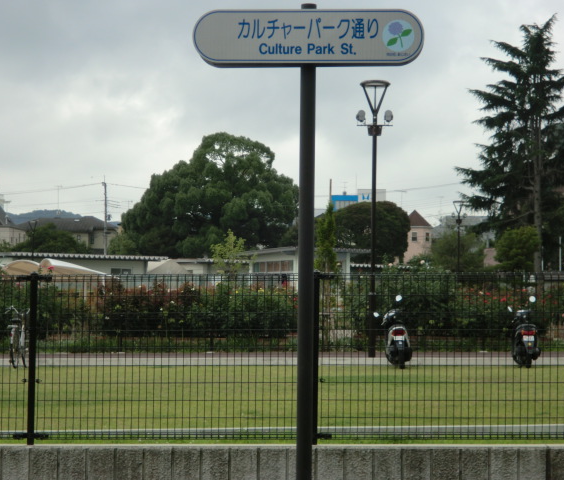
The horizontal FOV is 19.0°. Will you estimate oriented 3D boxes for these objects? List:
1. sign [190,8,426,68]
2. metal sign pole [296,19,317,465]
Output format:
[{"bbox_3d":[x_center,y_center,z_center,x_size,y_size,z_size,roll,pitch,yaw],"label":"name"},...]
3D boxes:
[{"bbox_3d":[0.135,-1.024,8.530,1.170,0.272,0.130,1,-2,3],"label":"sign"},{"bbox_3d":[0.126,0.236,8.550,0.078,2.870,0.078,1,-2,3],"label":"metal sign pole"}]

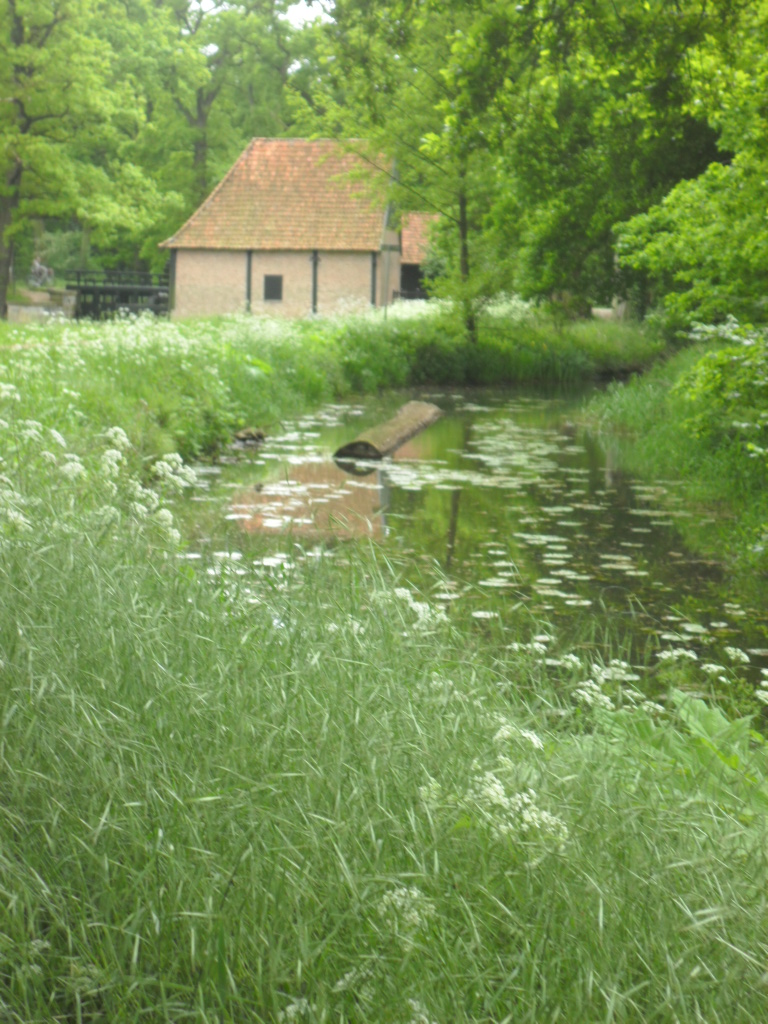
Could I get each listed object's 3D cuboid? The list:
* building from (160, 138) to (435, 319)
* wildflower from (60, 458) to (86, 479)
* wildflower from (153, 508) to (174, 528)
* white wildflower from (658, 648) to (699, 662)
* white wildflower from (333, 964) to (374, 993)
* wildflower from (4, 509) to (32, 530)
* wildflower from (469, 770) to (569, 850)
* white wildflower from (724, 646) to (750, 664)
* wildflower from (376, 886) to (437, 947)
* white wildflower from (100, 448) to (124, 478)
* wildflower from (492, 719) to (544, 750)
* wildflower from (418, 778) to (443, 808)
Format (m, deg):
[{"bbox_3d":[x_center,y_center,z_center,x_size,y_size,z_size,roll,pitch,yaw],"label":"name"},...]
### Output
[{"bbox_3d":[-3.823,-12.163,94.984,9.700,8.100,7.500,2,6,7],"label":"building"},{"bbox_3d":[-1.106,-0.151,7.800,0.093,0.074,0.079,0,6,0],"label":"wildflower"},{"bbox_3d":[-0.725,0.021,7.200,0.072,0.061,0.061,0,6,0],"label":"wildflower"},{"bbox_3d":[0.872,0.426,6.500,0.124,0.042,0.090,1,6,0],"label":"white wildflower"},{"bbox_3d":[-0.047,0.714,3.350,0.063,0.045,0.055,1,6,0],"label":"white wildflower"},{"bbox_3d":[-1.052,0.022,6.300,0.080,0.058,0.075,1,6,0],"label":"wildflower"},{"bbox_3d":[0.246,0.545,4.000,0.183,0.120,0.155,0,6,0],"label":"wildflower"},{"bbox_3d":[1.050,0.426,6.500,0.077,0.050,0.073,1,6,0],"label":"white wildflower"},{"bbox_3d":[0.033,0.590,3.200,0.088,0.076,0.075,0,6,0],"label":"wildflower"},{"bbox_3d":[-0.980,-0.175,7.900,0.087,0.104,0.074,0,6,0],"label":"white wildflower"},{"bbox_3d":[0.313,0.521,5.100,0.118,0.062,0.090,1,6,0],"label":"wildflower"},{"bbox_3d":[0.096,0.577,4.500,0.050,0.062,0.050,1,6,0],"label":"wildflower"}]

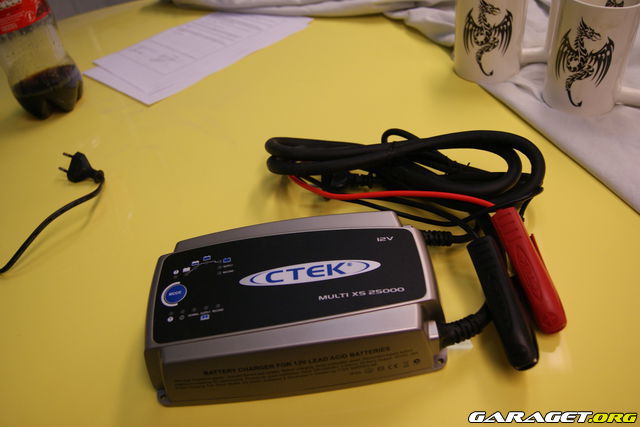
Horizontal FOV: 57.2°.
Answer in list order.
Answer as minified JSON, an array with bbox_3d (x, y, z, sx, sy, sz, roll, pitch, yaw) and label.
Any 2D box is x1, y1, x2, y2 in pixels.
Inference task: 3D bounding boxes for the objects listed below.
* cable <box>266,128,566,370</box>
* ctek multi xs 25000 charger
[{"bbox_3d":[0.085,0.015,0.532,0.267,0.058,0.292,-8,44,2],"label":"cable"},{"bbox_3d":[-0.022,0.073,0.488,0.235,0.064,0.130,-8,44,2],"label":"ctek multi xs 25000 charger"}]

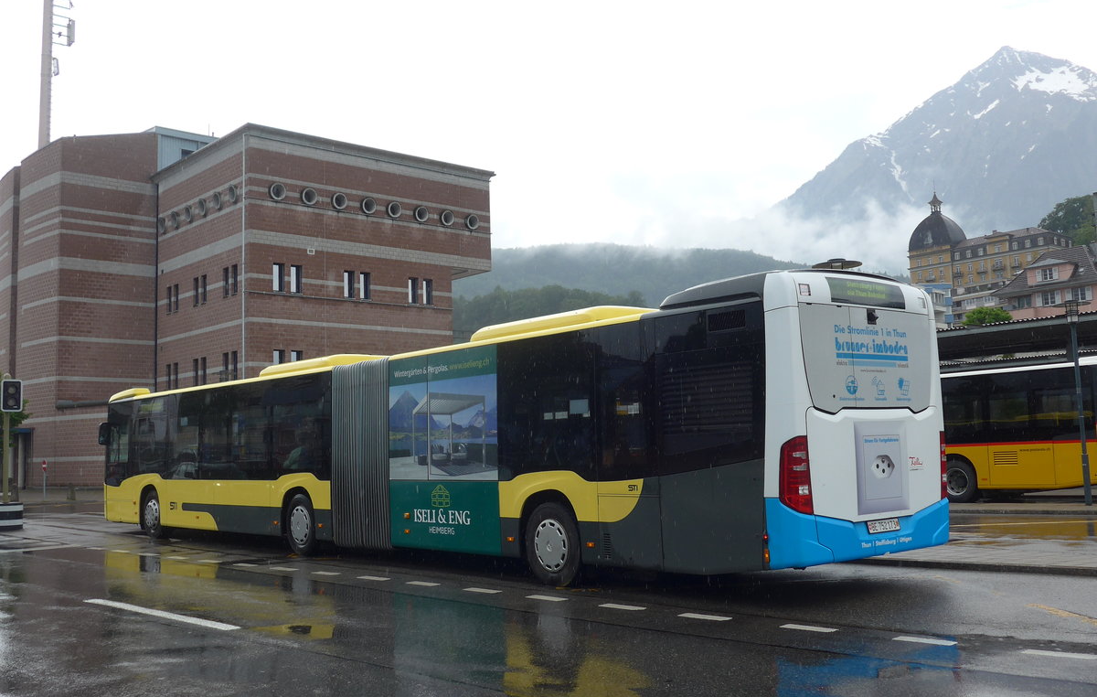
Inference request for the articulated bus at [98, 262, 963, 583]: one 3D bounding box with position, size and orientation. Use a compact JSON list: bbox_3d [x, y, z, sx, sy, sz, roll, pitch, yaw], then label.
[{"bbox_3d":[-2.684,1.622,16.896,2.630,3.080,18.188,4,-8,-40],"label":"articulated bus"}]

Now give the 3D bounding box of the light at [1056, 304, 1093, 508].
[{"bbox_3d":[10.090,1.000,20.400,0.740,3.920,0.740,-1,-6,0],"label":"light"}]

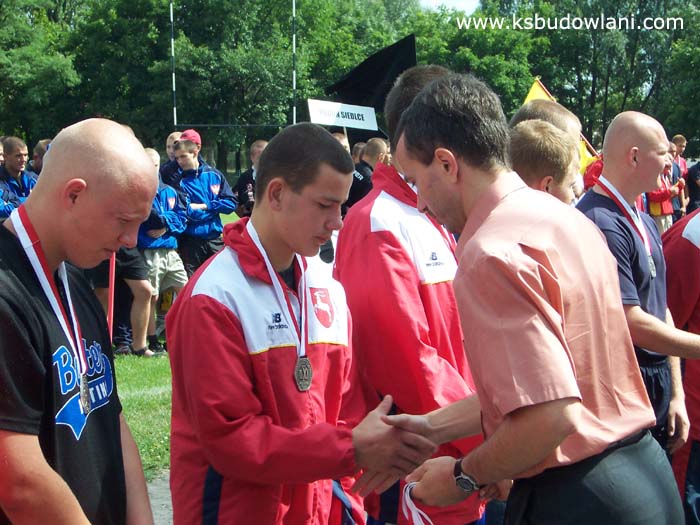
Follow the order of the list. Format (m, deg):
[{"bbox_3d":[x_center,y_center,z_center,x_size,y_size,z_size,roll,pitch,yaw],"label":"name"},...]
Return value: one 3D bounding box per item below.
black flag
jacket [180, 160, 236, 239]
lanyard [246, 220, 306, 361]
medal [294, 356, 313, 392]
[{"bbox_3d":[0.181,-1.482,14.500,0.760,0.740,0.250,0,4,5],"label":"black flag"},{"bbox_3d":[-1.180,-0.513,14.900,0.500,0.640,0.320,1,4,18],"label":"jacket"},{"bbox_3d":[-0.137,0.051,3.400,0.140,0.265,0.170,-4,5,-40],"label":"lanyard"},{"bbox_3d":[-0.086,0.208,3.330,0.044,0.065,0.007,-3,4,-38],"label":"medal"}]

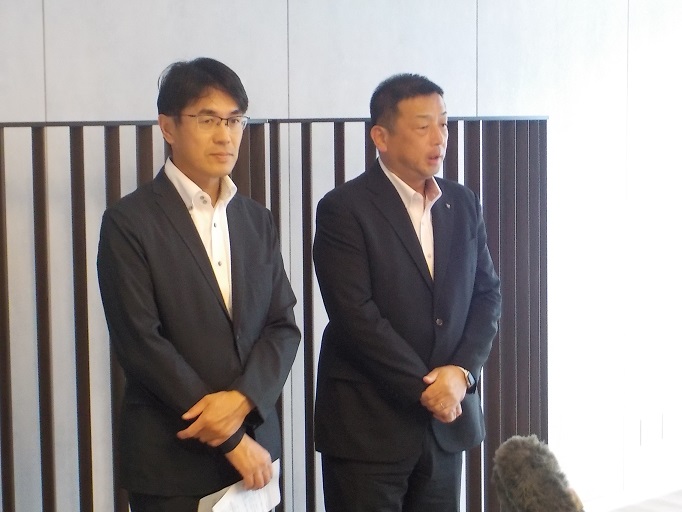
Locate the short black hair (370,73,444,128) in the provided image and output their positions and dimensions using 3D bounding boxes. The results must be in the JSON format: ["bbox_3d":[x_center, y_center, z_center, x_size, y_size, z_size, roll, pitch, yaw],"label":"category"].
[{"bbox_3d":[0.155,-0.341,3.260,0.168,0.165,0.190,-4,8,-40],"label":"short black hair"}]

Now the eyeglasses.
[{"bbox_3d":[-0.283,-0.283,2.978,0.138,0.042,0.140,-4,8,-34],"label":"eyeglasses"}]

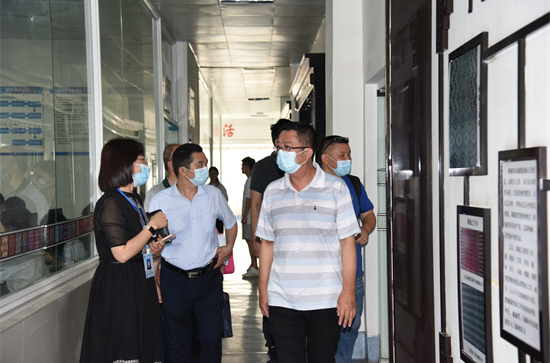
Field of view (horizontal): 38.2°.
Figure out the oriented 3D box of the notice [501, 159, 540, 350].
[{"bbox_3d":[0.783,0.217,2.513,0.022,0.567,0.365,-1,0,-1],"label":"notice"}]

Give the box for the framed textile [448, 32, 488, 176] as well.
[{"bbox_3d":[0.760,-0.279,3.126,0.026,0.517,0.497,-1,0,-1],"label":"framed textile"}]

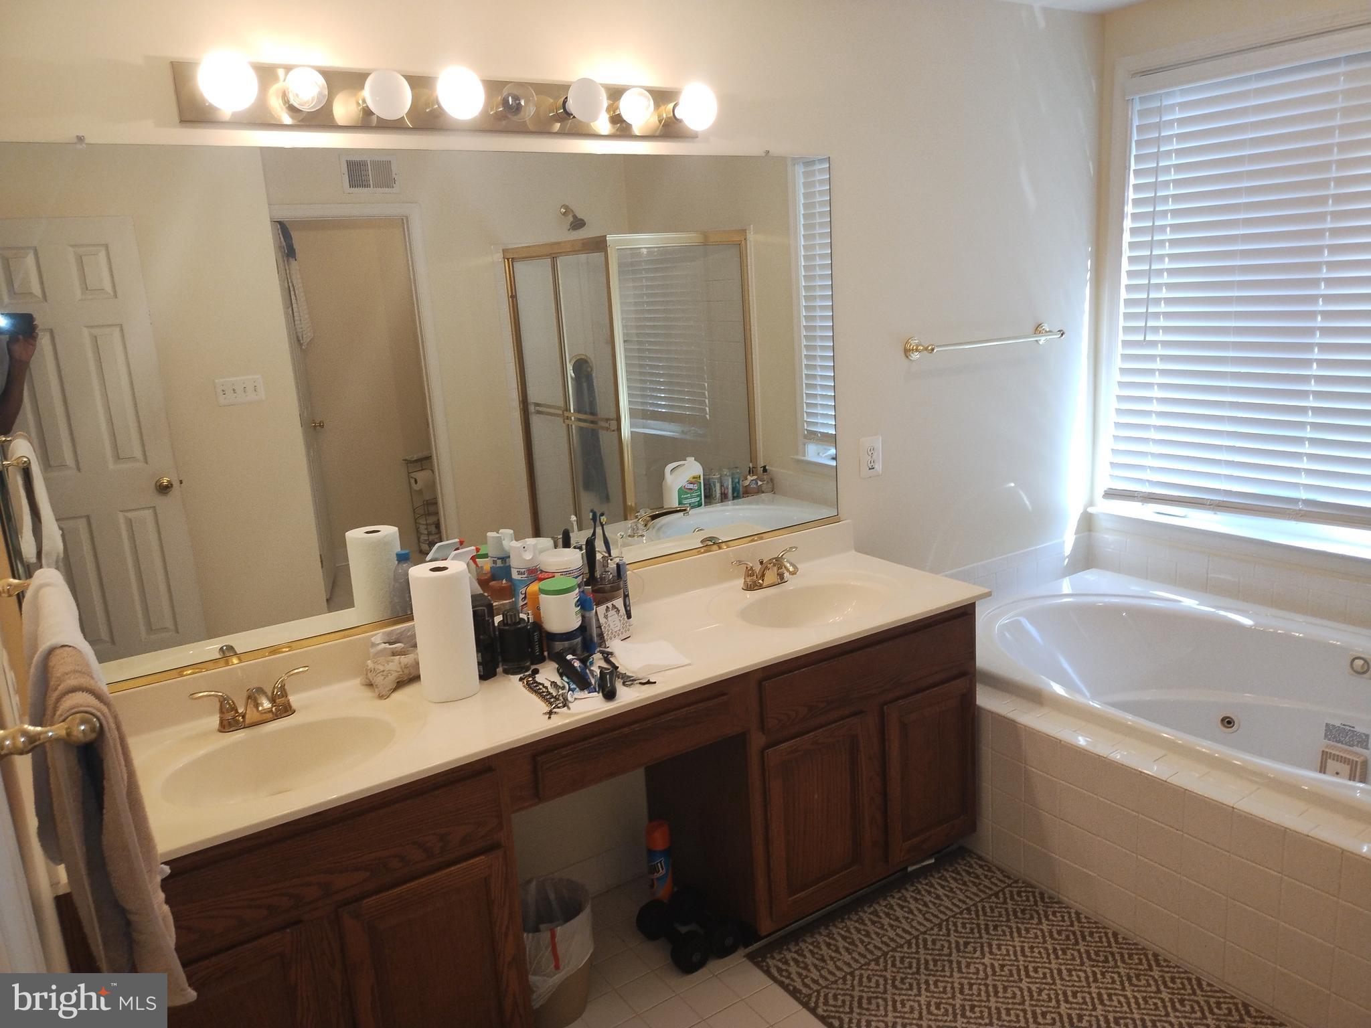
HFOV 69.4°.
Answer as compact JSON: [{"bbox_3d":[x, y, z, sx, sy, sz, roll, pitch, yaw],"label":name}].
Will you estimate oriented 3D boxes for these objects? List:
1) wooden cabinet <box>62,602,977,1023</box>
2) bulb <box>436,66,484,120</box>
[{"bbox_3d":[-0.226,0.738,2.370,2.061,0.761,0.553,-12,15,-32],"label":"wooden cabinet"},{"bbox_3d":[-0.482,-0.892,2.108,0.094,0.094,0.106,-12,15,-31],"label":"bulb"}]

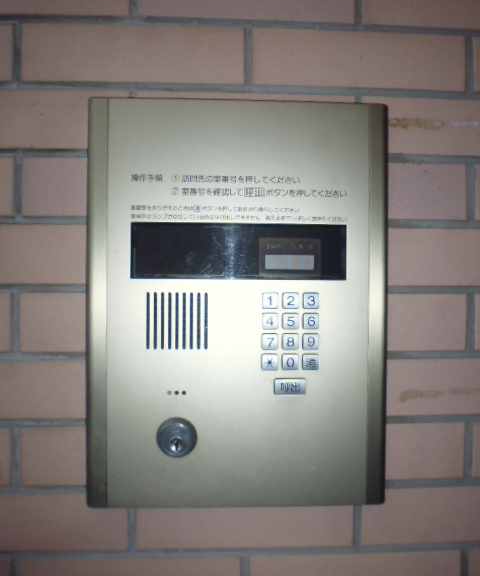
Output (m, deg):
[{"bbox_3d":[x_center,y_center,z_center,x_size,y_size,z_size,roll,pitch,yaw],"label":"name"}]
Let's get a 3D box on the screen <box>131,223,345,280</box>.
[{"bbox_3d":[0.000,-0.037,0.448,0.216,0.057,0.010,0,0,-2],"label":"screen"}]

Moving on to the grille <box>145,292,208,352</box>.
[{"bbox_3d":[-0.062,0.033,0.445,0.062,0.058,0.008,0,0,-2],"label":"grille"}]

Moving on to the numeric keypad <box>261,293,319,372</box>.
[{"bbox_3d":[0.051,0.044,0.447,0.059,0.079,0.010,0,0,-2],"label":"numeric keypad"}]

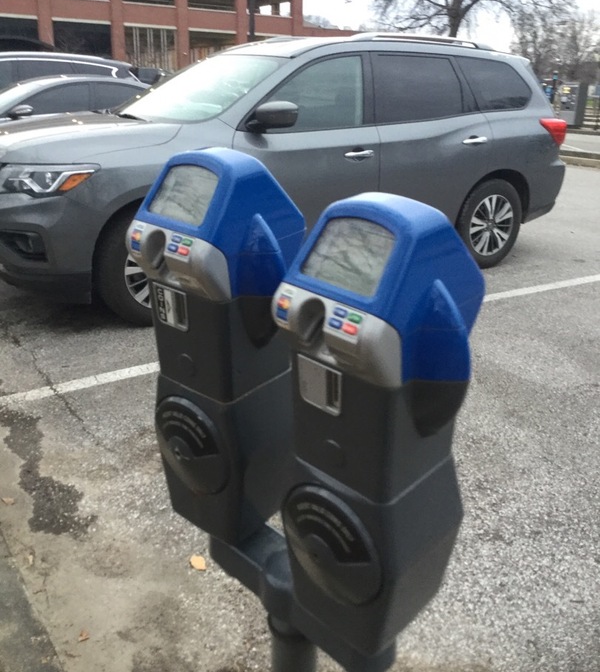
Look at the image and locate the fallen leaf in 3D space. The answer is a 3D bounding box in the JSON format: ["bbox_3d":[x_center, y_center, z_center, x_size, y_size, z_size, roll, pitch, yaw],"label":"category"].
[{"bbox_3d":[-0.327,0.718,2.277,0.045,0.012,0.079,-7,20,-24],"label":"fallen leaf"}]

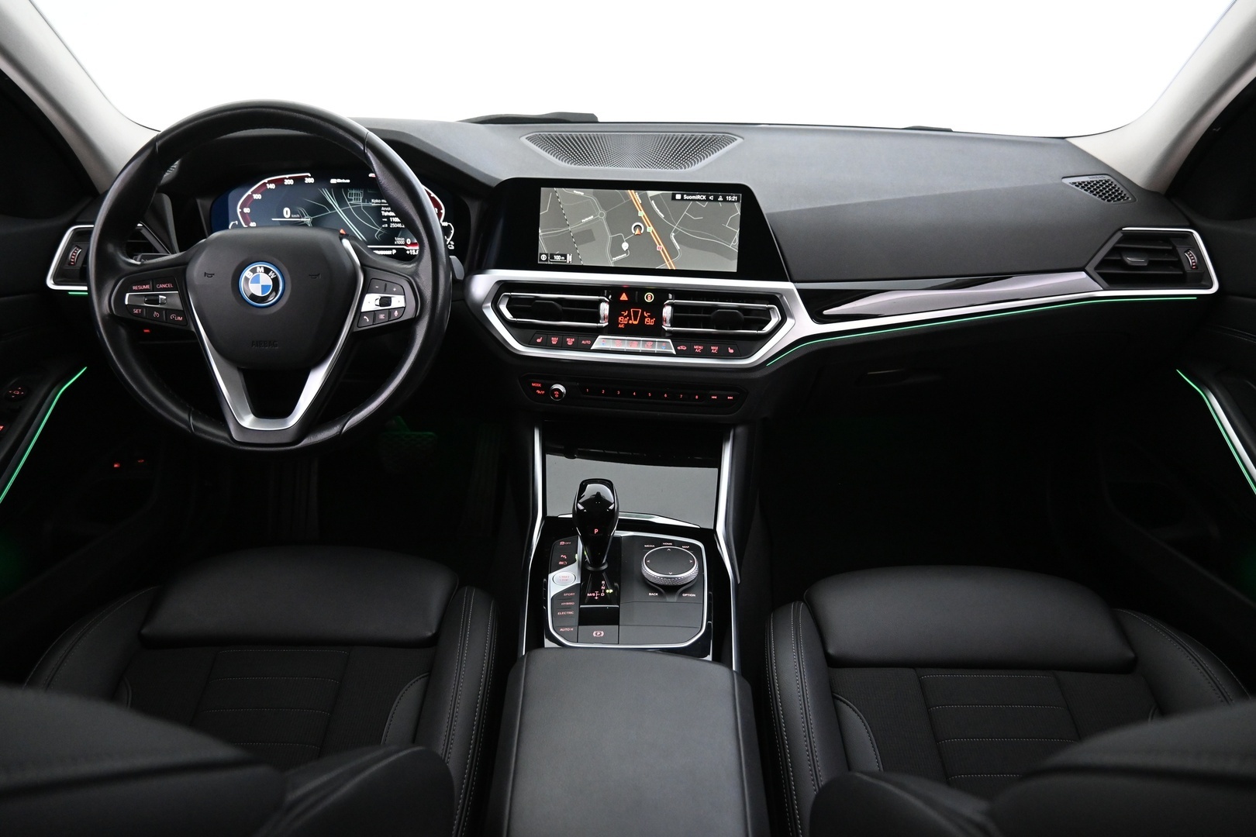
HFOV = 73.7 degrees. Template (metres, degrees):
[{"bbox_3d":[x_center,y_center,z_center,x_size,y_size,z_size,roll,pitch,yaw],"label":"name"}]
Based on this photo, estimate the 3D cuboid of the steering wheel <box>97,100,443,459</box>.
[{"bbox_3d":[-0.378,-0.150,0.902,0.372,0.368,0.105,0,-1,-2],"label":"steering wheel"}]

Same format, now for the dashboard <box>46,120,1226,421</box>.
[{"bbox_3d":[0.010,-0.243,1.238,1.440,0.330,0.560,0,23,0],"label":"dashboard"}]

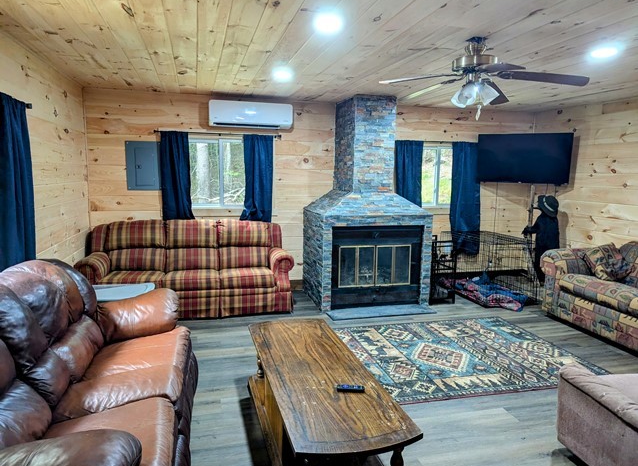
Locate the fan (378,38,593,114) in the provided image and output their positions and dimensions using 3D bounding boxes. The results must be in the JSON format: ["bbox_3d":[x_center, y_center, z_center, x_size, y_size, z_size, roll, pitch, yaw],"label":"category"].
[{"bbox_3d":[1.012,-1.019,2.877,1.310,0.476,1.310,-1,8,-15],"label":"fan"}]

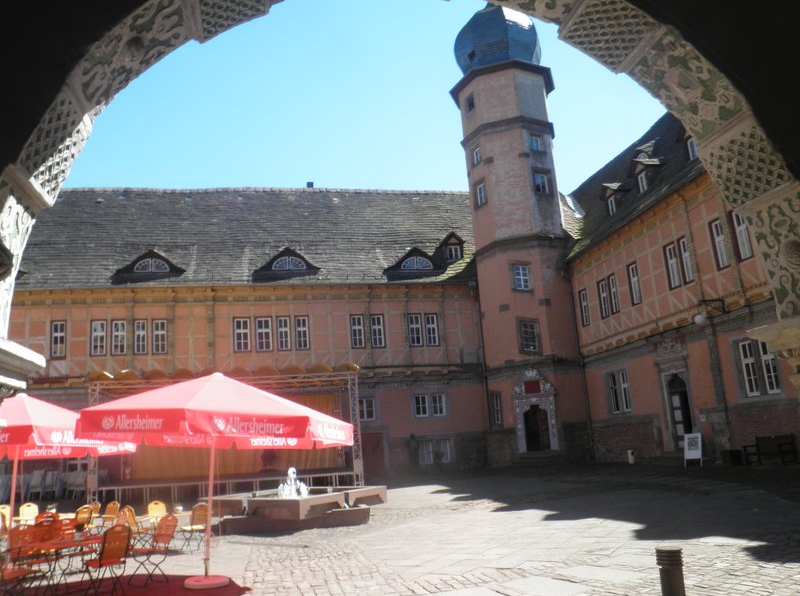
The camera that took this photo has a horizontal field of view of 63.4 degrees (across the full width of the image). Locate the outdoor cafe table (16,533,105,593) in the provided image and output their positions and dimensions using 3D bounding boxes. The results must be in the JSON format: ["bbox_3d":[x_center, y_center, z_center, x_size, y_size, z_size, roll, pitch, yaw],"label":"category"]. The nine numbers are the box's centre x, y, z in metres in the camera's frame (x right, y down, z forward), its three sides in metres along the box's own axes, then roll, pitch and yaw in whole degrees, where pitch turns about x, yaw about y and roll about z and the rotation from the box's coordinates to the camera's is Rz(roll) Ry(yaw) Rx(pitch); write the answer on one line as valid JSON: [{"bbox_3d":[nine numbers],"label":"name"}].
[{"bbox_3d":[-3.819,3.074,7.300,1.020,0.730,0.690,3,-14,-28],"label":"outdoor cafe table"}]

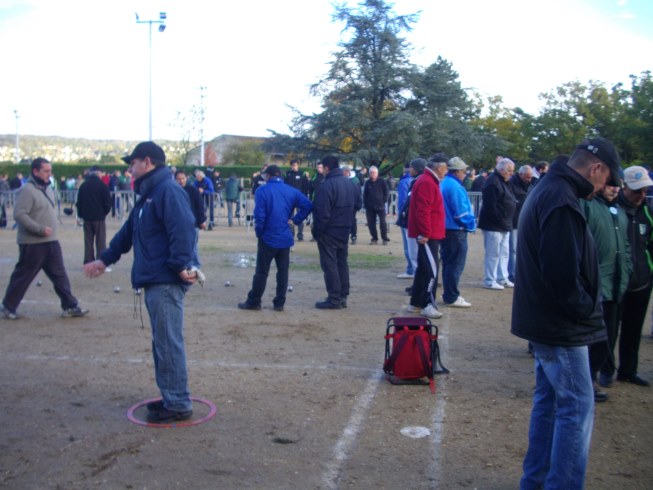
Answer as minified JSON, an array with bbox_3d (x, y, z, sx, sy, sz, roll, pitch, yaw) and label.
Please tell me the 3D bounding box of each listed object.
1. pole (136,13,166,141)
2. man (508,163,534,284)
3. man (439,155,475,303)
[{"bbox_3d":[-10.306,-8.351,41.363,1.800,10.651,0.800,0,6,-11],"label":"pole"},{"bbox_3d":[2.885,-0.308,10.138,0.420,1.710,0.520,6,8,41],"label":"man"},{"bbox_3d":[1.562,-0.158,8.224,0.440,1.743,0.520,-1,6,-17],"label":"man"}]

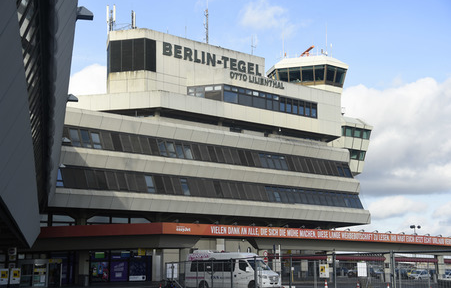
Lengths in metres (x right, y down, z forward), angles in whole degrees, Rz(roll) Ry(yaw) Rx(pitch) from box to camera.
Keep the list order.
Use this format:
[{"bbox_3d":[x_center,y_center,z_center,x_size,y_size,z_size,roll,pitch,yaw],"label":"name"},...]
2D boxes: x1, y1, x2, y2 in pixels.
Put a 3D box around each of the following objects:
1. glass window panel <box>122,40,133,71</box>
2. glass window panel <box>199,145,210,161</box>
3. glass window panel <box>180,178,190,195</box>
[{"bbox_3d":[-11.388,-10.287,90.191,1.191,3.501,0.100,-3,-9,16],"label":"glass window panel"},{"bbox_3d":[-2.313,0.936,85.475,1.100,2.200,0.100,8,-31,-43],"label":"glass window panel"},{"bbox_3d":[-4.261,4.527,82.674,1.000,2.100,0.100,8,-31,-43],"label":"glass window panel"}]

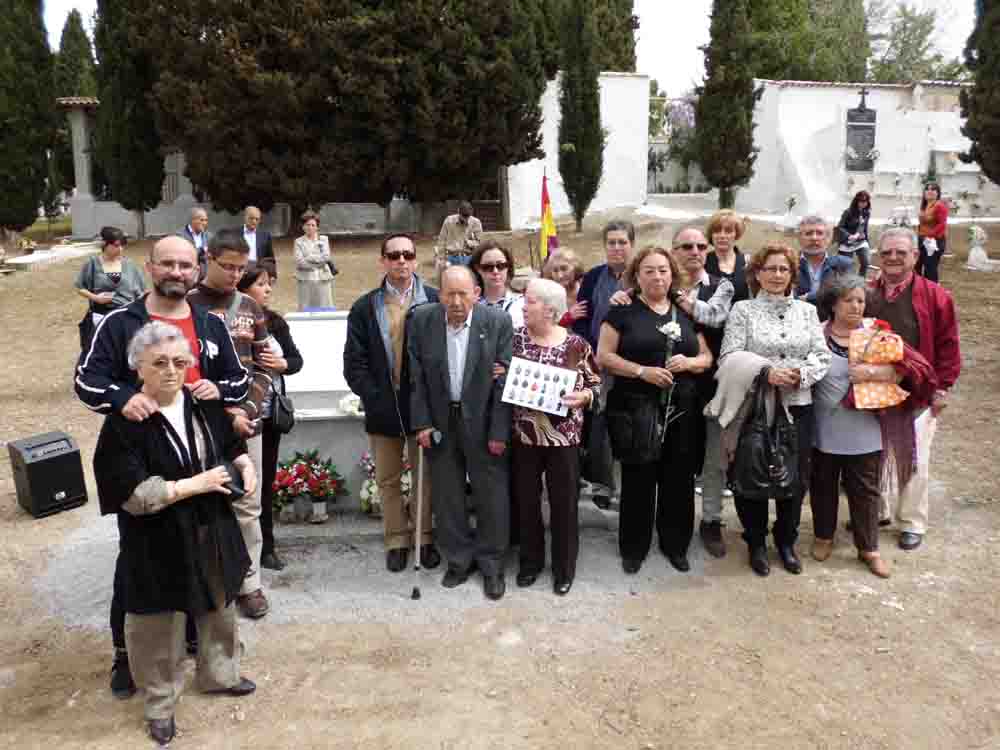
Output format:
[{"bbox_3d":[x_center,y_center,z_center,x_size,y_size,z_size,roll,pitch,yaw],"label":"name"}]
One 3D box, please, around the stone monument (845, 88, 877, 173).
[{"bbox_3d":[7.960,-5.368,16.562,0.650,1.840,0.170,0,6,-4],"label":"stone monument"}]

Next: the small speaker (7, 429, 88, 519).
[{"bbox_3d":[-2.988,0.666,4.996,0.320,0.420,0.330,8,13,43],"label":"small speaker"}]

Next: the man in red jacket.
[{"bbox_3d":[2.270,0.053,4.174,0.540,1.710,0.370,3,6,32],"label":"man in red jacket"}]

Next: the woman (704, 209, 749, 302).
[{"bbox_3d":[1.499,-0.253,4.949,0.460,1.660,0.320,1,6,13],"label":"woman"}]

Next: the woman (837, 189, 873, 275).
[{"bbox_3d":[5.052,-1.833,10.673,0.460,1.520,0.400,-1,6,-10],"label":"woman"}]

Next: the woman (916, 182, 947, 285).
[{"bbox_3d":[6.023,-1.839,10.472,0.360,1.630,0.470,-5,7,-42],"label":"woman"}]

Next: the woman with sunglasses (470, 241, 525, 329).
[{"bbox_3d":[-0.014,0.070,4.276,0.470,1.650,0.330,0,6,-2],"label":"woman with sunglasses"}]

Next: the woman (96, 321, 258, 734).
[{"bbox_3d":[-1.255,0.547,2.896,0.530,1.510,0.420,-5,7,-40],"label":"woman"}]

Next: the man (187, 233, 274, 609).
[{"bbox_3d":[-1.192,0.233,3.372,0.500,1.750,0.400,-6,10,-26],"label":"man"}]

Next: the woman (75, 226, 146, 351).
[{"bbox_3d":[-3.091,-0.368,5.992,0.500,1.610,0.380,-3,6,-32],"label":"woman"}]

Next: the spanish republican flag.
[{"bbox_3d":[0.442,-1.370,6.700,0.200,0.820,0.150,0,6,0],"label":"spanish republican flag"}]

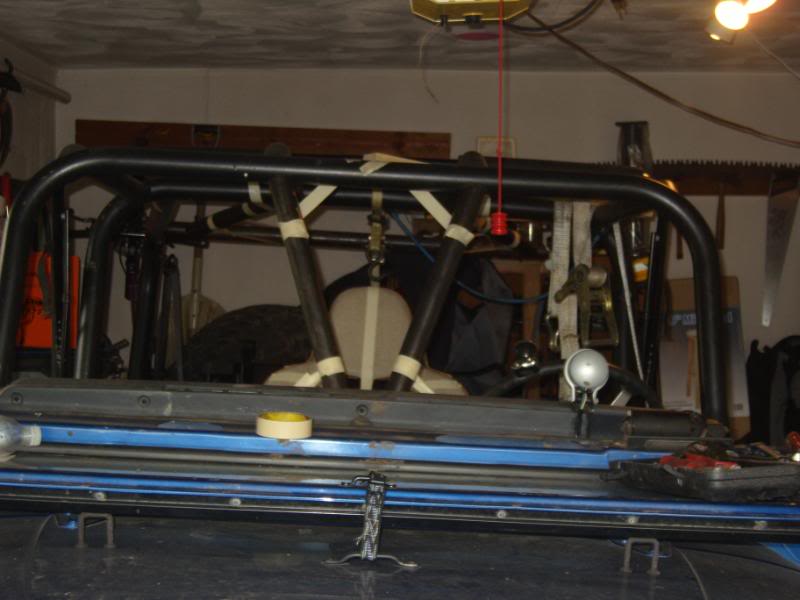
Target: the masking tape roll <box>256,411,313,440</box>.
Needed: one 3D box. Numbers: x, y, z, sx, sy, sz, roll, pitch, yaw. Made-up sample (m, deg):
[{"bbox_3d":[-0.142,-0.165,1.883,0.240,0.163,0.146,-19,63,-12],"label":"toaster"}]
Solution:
[{"bbox_3d":[-0.170,0.187,2.120,0.082,0.025,0.082,2,4,0],"label":"masking tape roll"}]

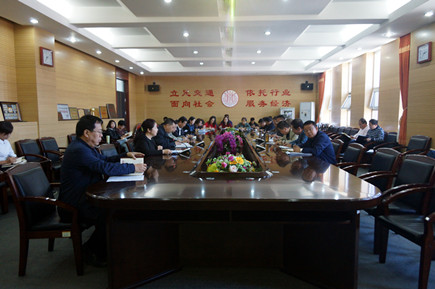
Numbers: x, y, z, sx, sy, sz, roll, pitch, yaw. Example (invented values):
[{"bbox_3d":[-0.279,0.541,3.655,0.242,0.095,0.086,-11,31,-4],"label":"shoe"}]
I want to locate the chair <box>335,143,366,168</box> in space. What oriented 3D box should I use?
[{"bbox_3d":[1.669,0.447,4.566,0.590,0.890,0.560,0,5,2],"label":"chair"}]

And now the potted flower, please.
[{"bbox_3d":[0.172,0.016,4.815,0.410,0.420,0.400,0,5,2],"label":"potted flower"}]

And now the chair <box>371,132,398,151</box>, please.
[{"bbox_3d":[3.939,0.166,7.803,0.590,0.890,0.560,0,5,2],"label":"chair"}]

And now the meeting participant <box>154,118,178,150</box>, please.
[{"bbox_3d":[-0.984,0.138,6.173,0.720,1.250,0.520,0,5,2],"label":"meeting participant"}]

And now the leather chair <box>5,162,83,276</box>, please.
[{"bbox_3d":[-1.355,0.604,2.862,0.590,0.890,0.560,0,5,2],"label":"leather chair"}]

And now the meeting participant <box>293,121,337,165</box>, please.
[{"bbox_3d":[1.572,0.229,5.204,0.740,1.210,0.540,-1,5,-8],"label":"meeting participant"}]

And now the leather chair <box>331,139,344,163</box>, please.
[{"bbox_3d":[1.819,0.369,5.672,0.630,0.920,0.570,0,5,0],"label":"leather chair"}]

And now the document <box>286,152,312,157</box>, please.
[{"bbox_3d":[1.197,0.129,4.809,0.330,0.030,0.270,0,5,2],"label":"document"}]

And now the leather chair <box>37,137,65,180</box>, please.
[{"bbox_3d":[-3.012,0.314,6.288,0.630,0.920,0.570,0,5,2],"label":"leather chair"}]

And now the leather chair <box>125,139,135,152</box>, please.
[{"bbox_3d":[-1.159,0.381,5.497,0.590,0.890,0.560,0,5,2],"label":"leather chair"}]

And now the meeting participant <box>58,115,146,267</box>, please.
[{"bbox_3d":[-0.944,0.394,2.889,0.740,1.300,0.520,0,5,-3],"label":"meeting participant"}]

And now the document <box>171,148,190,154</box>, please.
[{"bbox_3d":[-0.558,0.105,4.973,0.290,0.040,0.270,0,5,2],"label":"document"}]

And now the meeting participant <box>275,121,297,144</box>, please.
[{"bbox_3d":[1.474,0.149,6.338,0.700,1.240,0.500,0,5,2],"label":"meeting participant"}]

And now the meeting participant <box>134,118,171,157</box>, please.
[{"bbox_3d":[-0.959,0.256,4.961,0.680,1.270,0.480,0,5,2],"label":"meeting participant"}]

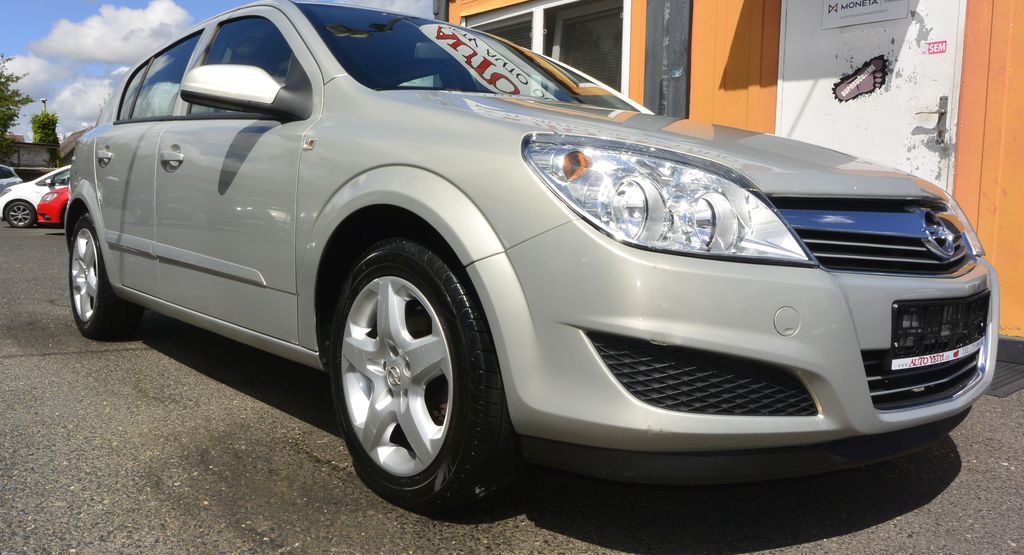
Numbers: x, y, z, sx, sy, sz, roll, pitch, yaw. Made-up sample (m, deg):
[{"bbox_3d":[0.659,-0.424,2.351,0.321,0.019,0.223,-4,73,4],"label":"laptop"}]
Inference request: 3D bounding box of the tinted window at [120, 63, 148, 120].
[{"bbox_3d":[-1.594,-0.801,3.287,0.230,0.310,0.040,7,-17,48],"label":"tinted window"}]

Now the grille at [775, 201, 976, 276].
[{"bbox_3d":[0.862,-0.090,1.668,0.880,0.160,0.170,-3,7,-42],"label":"grille"}]

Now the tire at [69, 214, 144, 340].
[{"bbox_3d":[-1.944,-0.018,3.678,0.210,0.630,0.630,-3,7,-42],"label":"tire"}]

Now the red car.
[{"bbox_3d":[-7.585,-1.722,15.970,1.720,1.460,4.050,6,7,39],"label":"red car"}]

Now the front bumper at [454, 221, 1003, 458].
[{"bbox_3d":[0.740,0.089,1.815,1.750,0.430,0.610,-3,7,-42],"label":"front bumper"}]

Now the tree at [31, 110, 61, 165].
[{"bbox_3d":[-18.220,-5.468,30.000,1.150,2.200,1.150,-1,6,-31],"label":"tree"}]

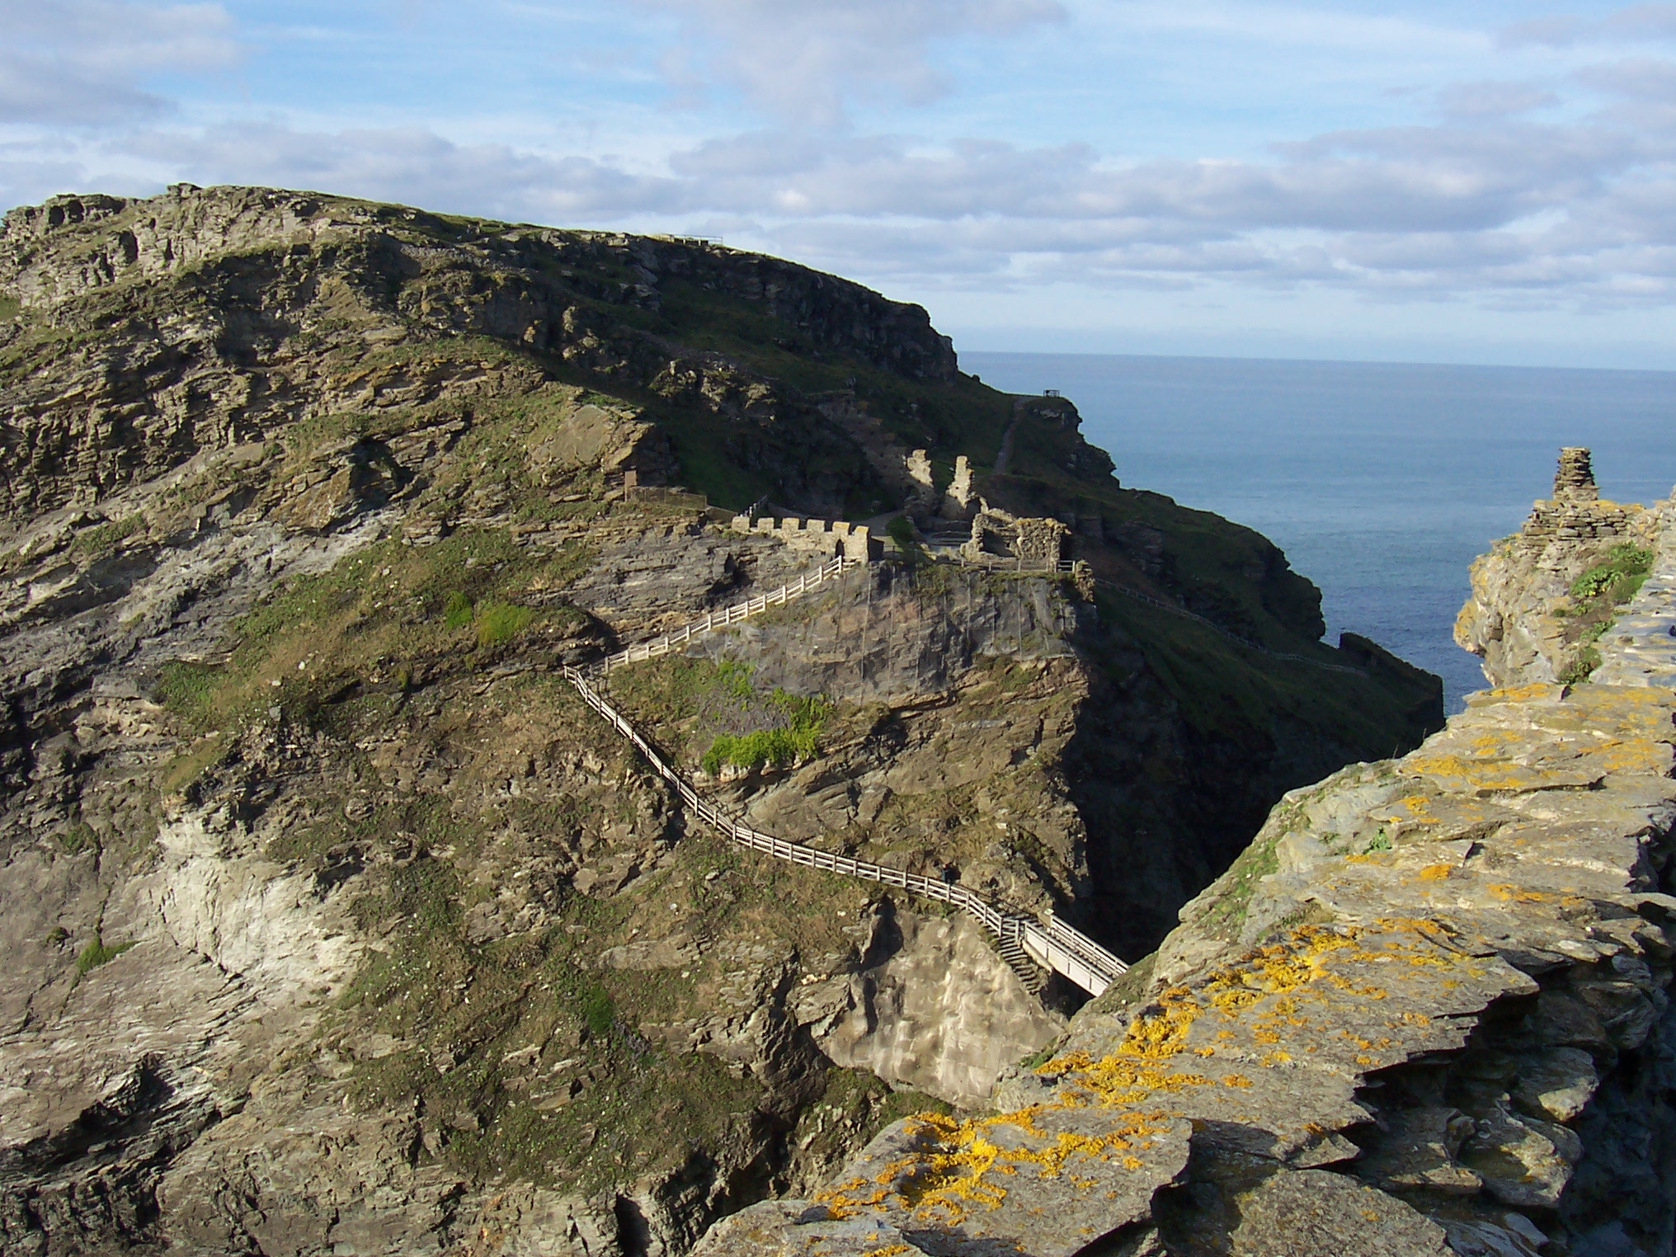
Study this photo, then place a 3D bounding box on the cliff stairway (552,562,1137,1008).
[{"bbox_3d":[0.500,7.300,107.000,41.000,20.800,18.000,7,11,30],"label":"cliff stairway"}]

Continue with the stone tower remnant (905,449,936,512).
[{"bbox_3d":[6.600,-11.800,143.000,2.300,5.000,1.700,2,9,3],"label":"stone tower remnant"}]

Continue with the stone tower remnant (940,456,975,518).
[{"bbox_3d":[9.500,-11.200,141.500,2.500,5.000,1.700,2,9,3],"label":"stone tower remnant"}]

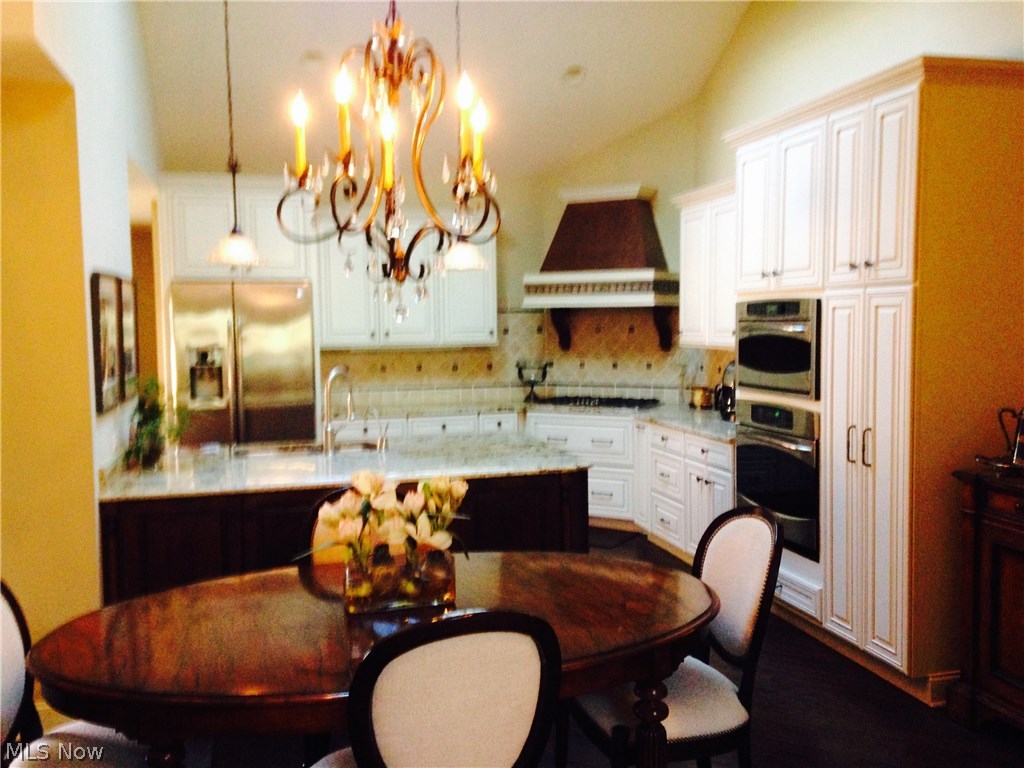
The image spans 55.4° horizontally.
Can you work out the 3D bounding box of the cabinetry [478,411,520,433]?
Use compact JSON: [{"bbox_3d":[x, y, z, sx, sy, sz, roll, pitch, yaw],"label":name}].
[{"bbox_3d":[-0.163,0.614,7.437,0.297,0.855,0.620,-2,4,-14],"label":"cabinetry"}]

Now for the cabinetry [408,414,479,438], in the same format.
[{"bbox_3d":[-0.561,0.627,7.336,0.526,0.855,0.620,-2,4,-14],"label":"cabinetry"}]

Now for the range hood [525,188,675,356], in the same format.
[{"bbox_3d":[0.656,-0.824,7.018,1.060,1.130,0.560,2,5,33],"label":"range hood"}]

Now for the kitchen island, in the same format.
[{"bbox_3d":[-0.778,0.812,4.526,1.980,0.914,1.150,-2,4,-18],"label":"kitchen island"}]

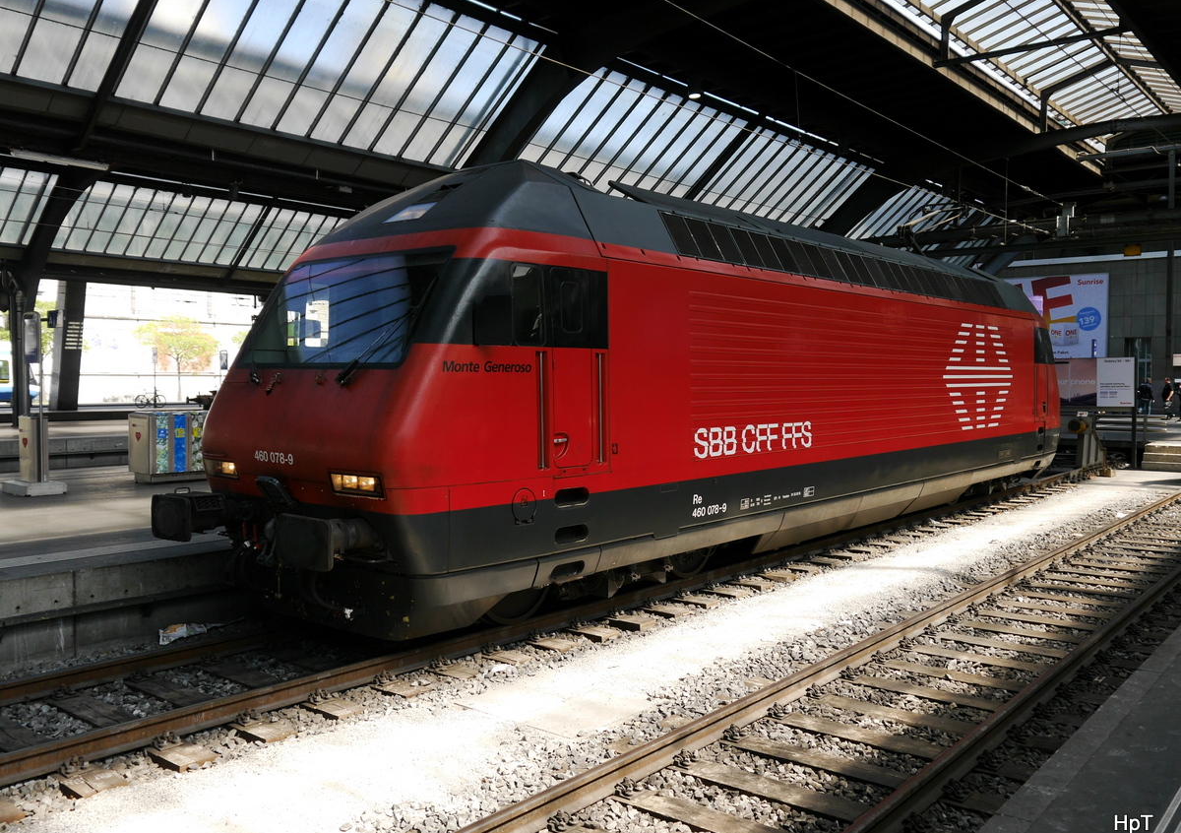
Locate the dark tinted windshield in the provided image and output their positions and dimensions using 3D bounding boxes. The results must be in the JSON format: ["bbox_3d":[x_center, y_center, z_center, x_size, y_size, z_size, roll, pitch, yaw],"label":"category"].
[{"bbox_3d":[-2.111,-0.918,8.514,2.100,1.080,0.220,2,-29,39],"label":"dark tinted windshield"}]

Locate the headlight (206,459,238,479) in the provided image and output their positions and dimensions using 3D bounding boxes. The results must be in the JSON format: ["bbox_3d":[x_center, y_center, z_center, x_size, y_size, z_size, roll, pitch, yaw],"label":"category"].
[{"bbox_3d":[-3.137,0.451,8.779,0.550,0.165,0.110,2,3,39],"label":"headlight"}]

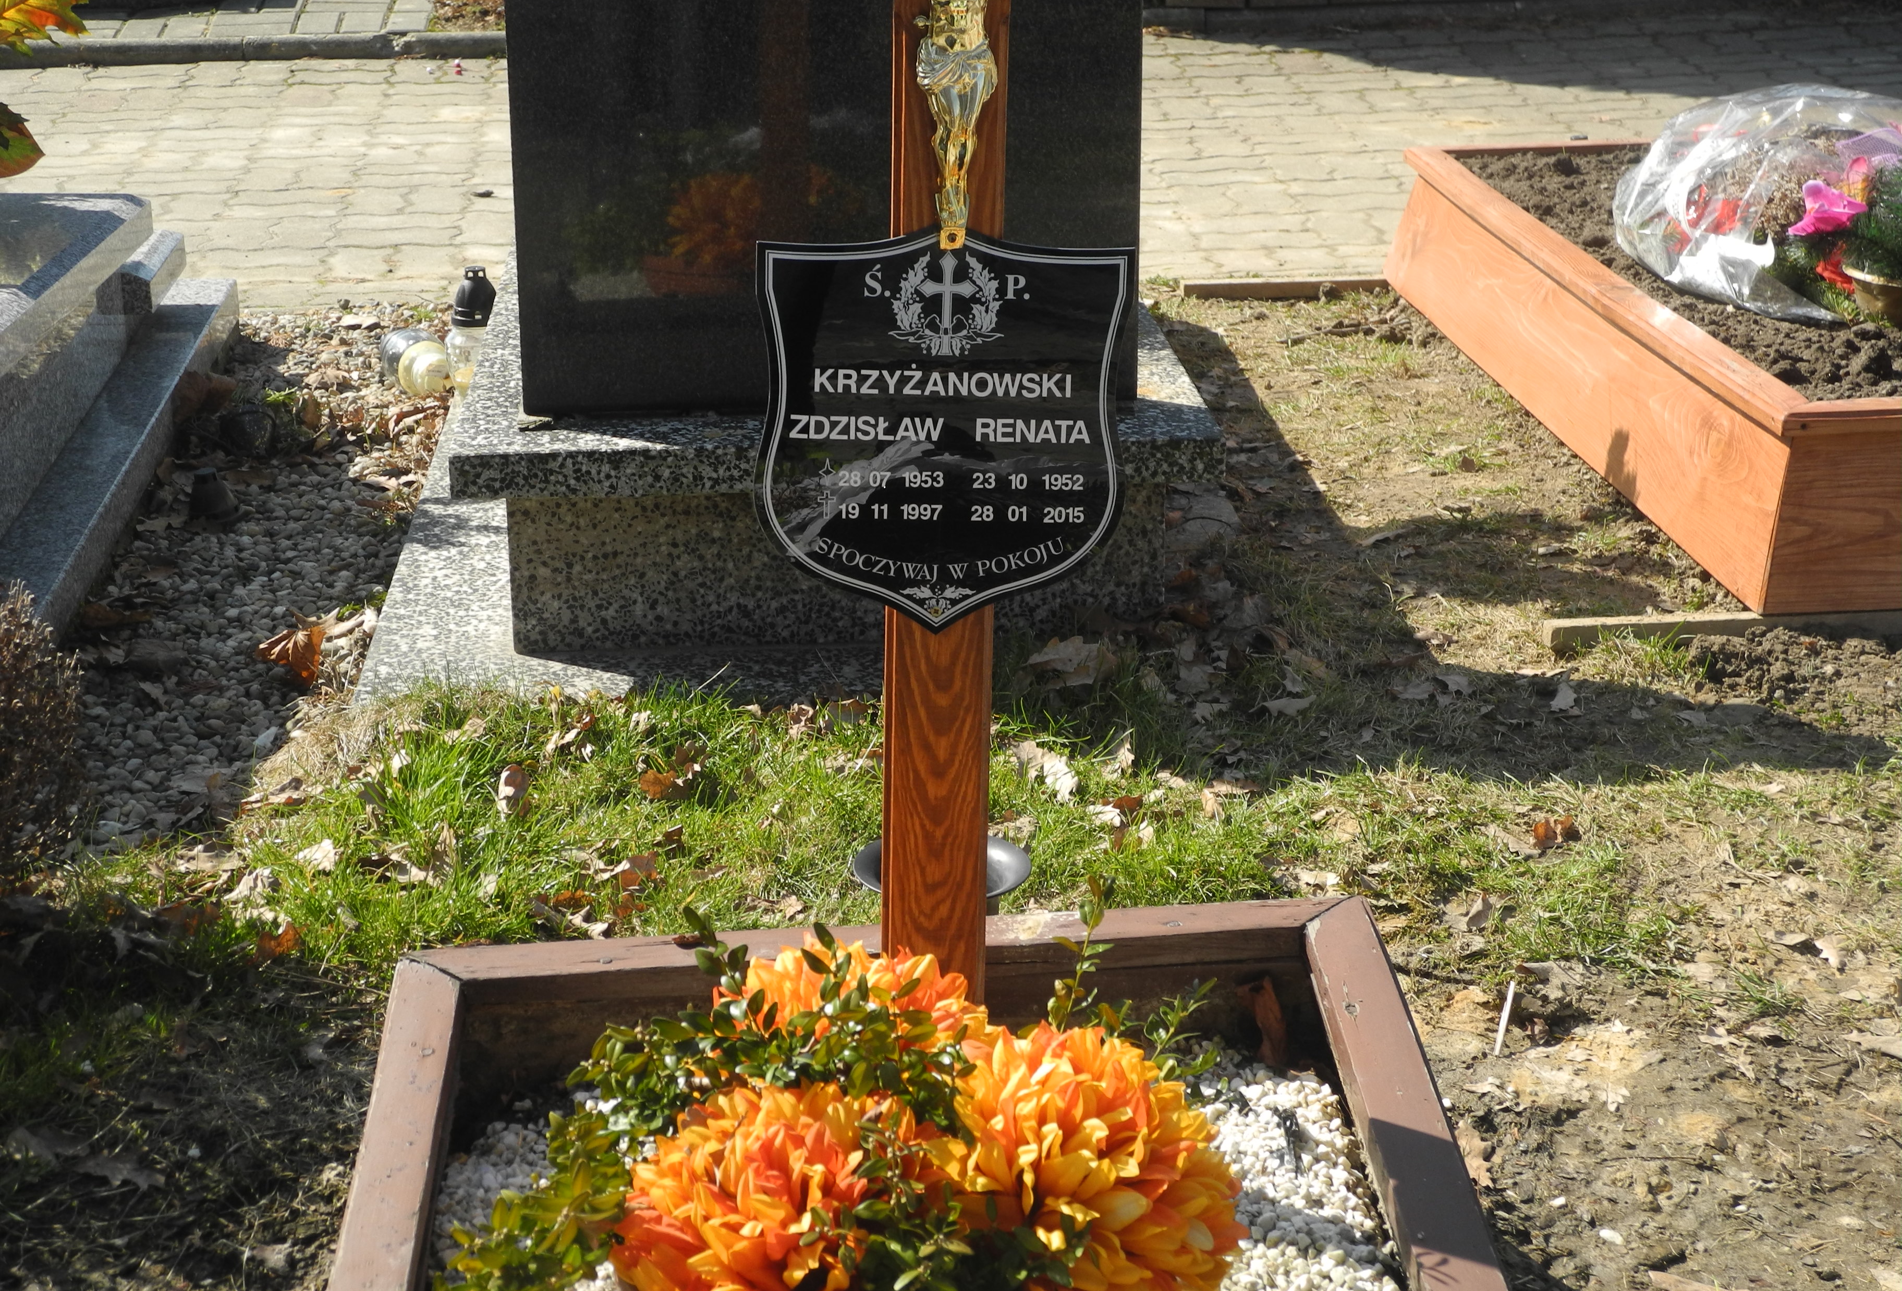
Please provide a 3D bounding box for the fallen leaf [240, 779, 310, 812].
[{"bbox_3d":[-0.758,0.169,3.764,0.077,0.022,0.050,0,21,0],"label":"fallen leaf"}]

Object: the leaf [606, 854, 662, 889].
[{"bbox_3d":[-0.340,0.240,3.578,0.059,0.025,0.042,0,21,0],"label":"leaf"}]

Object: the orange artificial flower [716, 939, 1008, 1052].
[{"bbox_3d":[-0.071,0.319,2.680,0.222,0.165,0.205,0,21,0],"label":"orange artificial flower"}]

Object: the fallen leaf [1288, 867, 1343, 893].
[{"bbox_3d":[0.387,0.250,3.555,0.057,0.017,0.038,0,21,0],"label":"fallen leaf"}]

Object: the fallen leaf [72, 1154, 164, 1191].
[{"bbox_3d":[-0.709,0.446,2.850,0.080,0.020,0.045,4,21,11],"label":"fallen leaf"}]

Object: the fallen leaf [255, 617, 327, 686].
[{"bbox_3d":[-0.692,0.006,3.515,0.072,0.050,0.055,-2,17,-4],"label":"fallen leaf"}]

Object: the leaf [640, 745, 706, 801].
[{"bbox_3d":[-0.317,0.146,3.819,0.076,0.038,0.060,0,21,0],"label":"leaf"}]

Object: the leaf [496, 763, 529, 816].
[{"bbox_3d":[-0.493,0.163,3.774,0.038,0.042,0.045,0,21,0],"label":"leaf"}]

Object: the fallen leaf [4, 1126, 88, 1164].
[{"bbox_3d":[-0.782,0.429,2.898,0.074,0.020,0.045,2,21,7],"label":"fallen leaf"}]

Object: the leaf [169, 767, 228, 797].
[{"bbox_3d":[-0.822,0.147,3.657,0.062,0.016,0.048,0,21,0],"label":"leaf"}]

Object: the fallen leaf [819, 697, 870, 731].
[{"bbox_3d":[-0.103,0.068,3.300,0.047,0.026,0.035,-2,17,-4],"label":"fallen leaf"}]

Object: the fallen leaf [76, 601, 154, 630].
[{"bbox_3d":[-1.036,-0.038,4.150,0.092,0.022,0.045,2,21,7],"label":"fallen leaf"}]

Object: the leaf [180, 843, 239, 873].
[{"bbox_3d":[-0.654,0.187,2.963,0.051,0.016,0.042,-2,17,-4],"label":"leaf"}]

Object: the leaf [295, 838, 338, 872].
[{"bbox_3d":[-0.558,0.184,2.950,0.036,0.018,0.042,-2,17,-4],"label":"leaf"}]

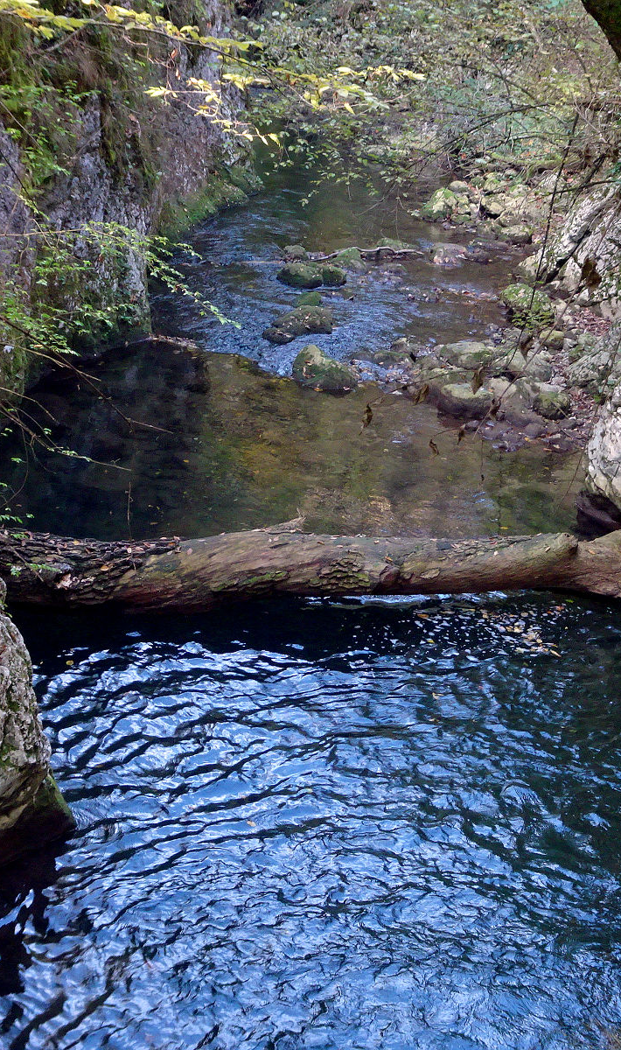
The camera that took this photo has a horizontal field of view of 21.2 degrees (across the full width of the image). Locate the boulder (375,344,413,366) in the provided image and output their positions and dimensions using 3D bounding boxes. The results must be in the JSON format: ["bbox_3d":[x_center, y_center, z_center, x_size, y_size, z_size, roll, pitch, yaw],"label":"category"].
[{"bbox_3d":[0.683,-1.378,13.689,0.310,0.130,0.270,0,23,0],"label":"boulder"}]

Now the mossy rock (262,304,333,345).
[{"bbox_3d":[-0.089,-1.727,14.361,0.600,0.260,0.500,0,23,0],"label":"mossy rock"}]

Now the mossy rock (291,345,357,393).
[{"bbox_3d":[0.120,-1.287,13.585,0.520,0.340,0.480,0,23,0],"label":"mossy rock"}]

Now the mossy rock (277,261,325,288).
[{"bbox_3d":[-0.099,-2.384,15.893,0.470,0.200,0.400,0,23,0],"label":"mossy rock"}]

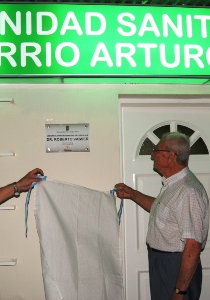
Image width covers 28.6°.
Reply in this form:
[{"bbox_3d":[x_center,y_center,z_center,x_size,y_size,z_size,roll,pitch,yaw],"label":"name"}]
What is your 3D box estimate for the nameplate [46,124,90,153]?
[{"bbox_3d":[-0.260,-0.086,2.870,0.307,0.200,0.018,-1,-4,-6],"label":"nameplate"}]

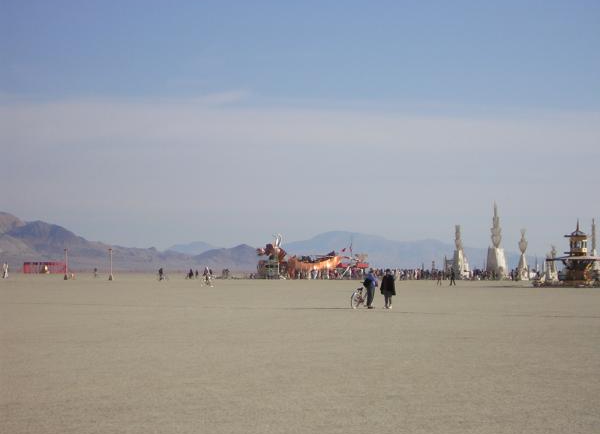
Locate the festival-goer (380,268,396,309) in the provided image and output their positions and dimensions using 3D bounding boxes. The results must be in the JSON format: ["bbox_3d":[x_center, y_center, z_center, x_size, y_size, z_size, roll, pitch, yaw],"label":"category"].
[{"bbox_3d":[3.829,3.113,81.000,0.640,1.726,0.420,0,-2,0],"label":"festival-goer"}]

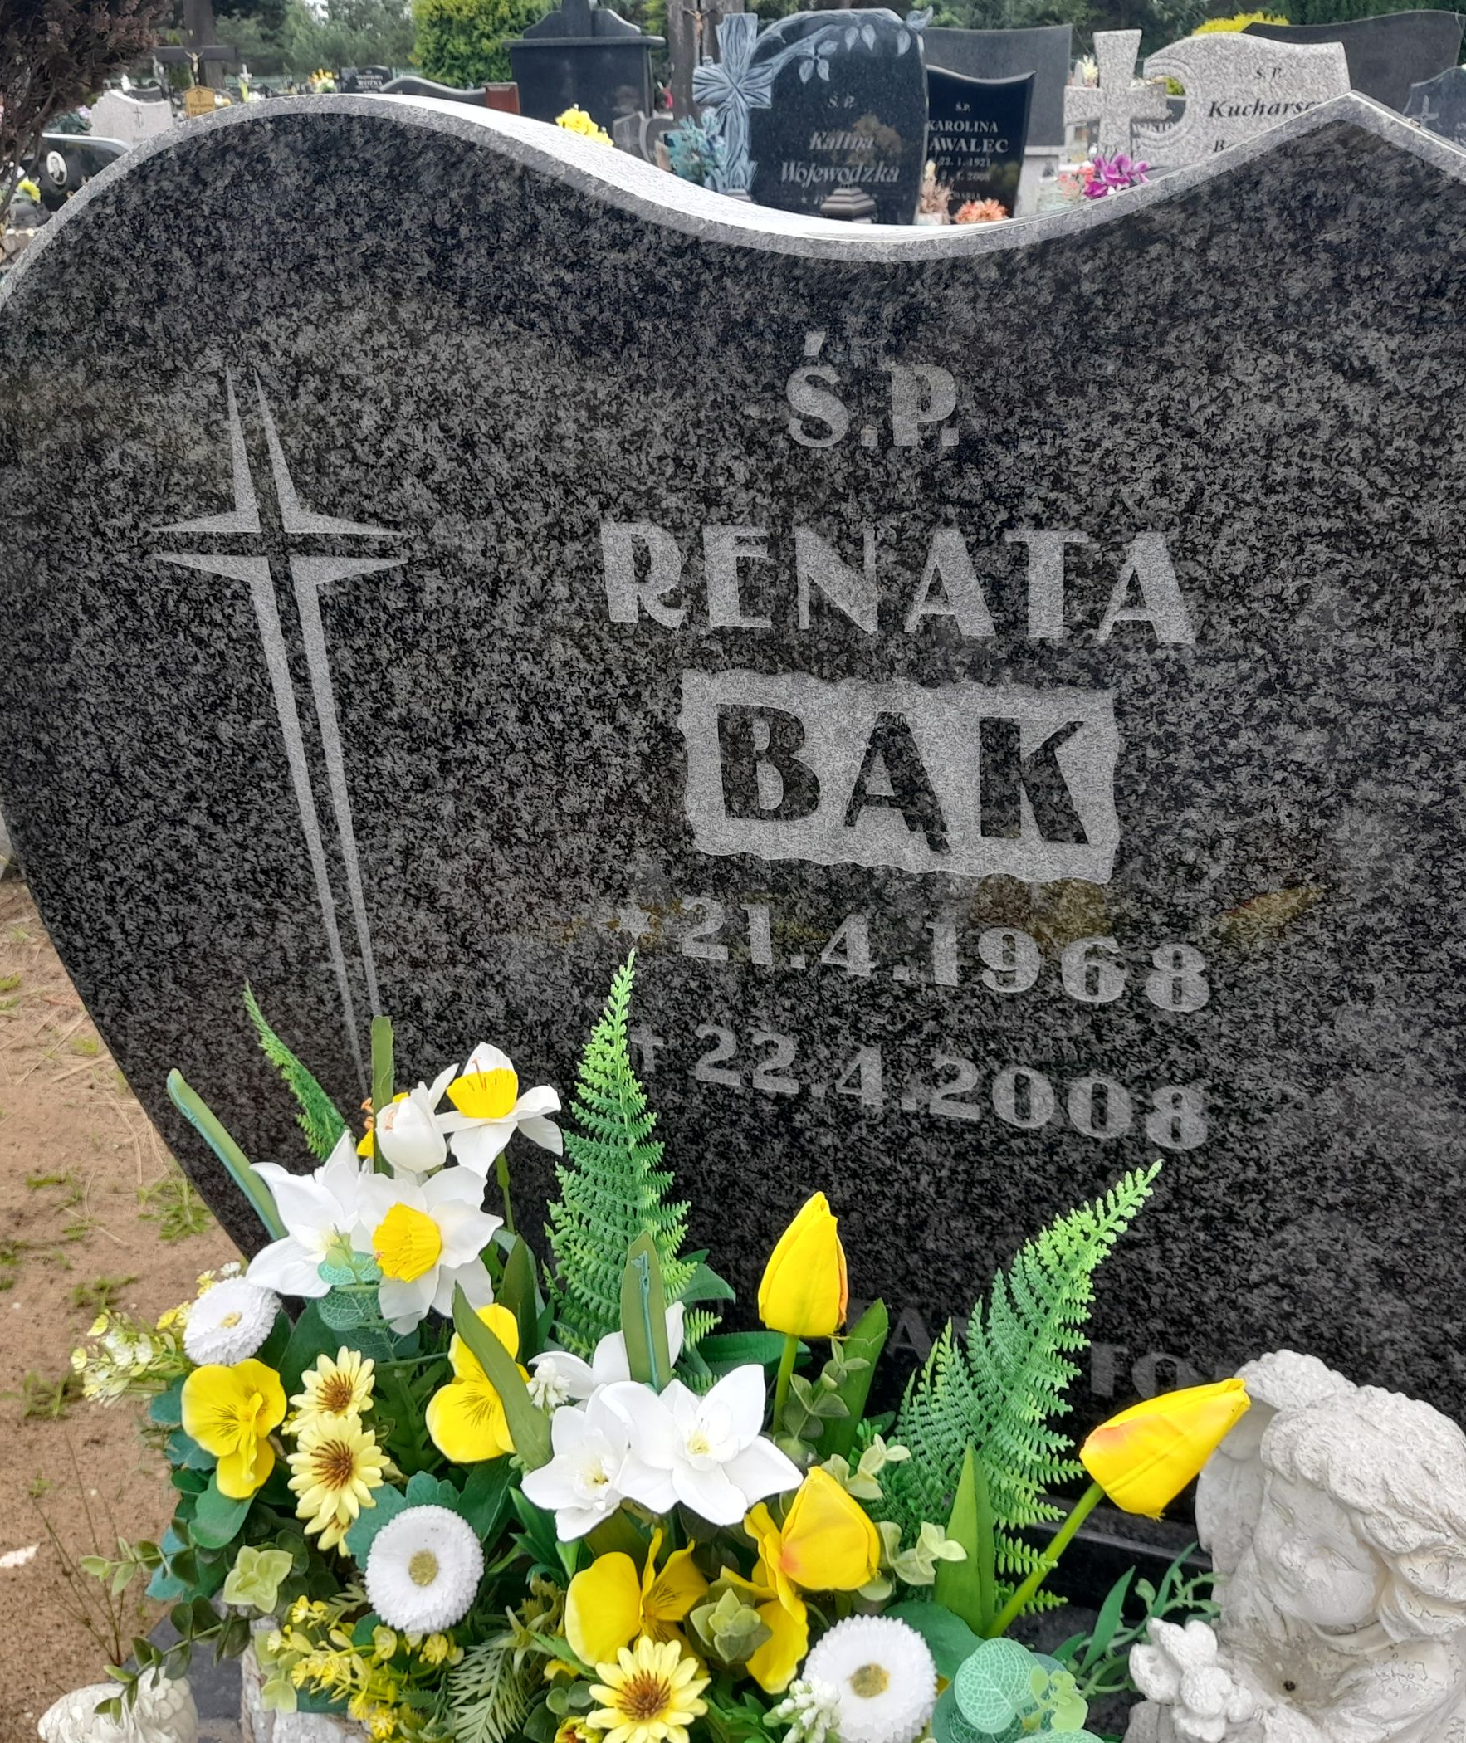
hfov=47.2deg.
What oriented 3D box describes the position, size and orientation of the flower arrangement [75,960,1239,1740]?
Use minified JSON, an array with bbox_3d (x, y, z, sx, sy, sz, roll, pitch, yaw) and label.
[{"bbox_3d":[-0.072,0.346,0.862,0.580,0.440,0.400,5,28,20],"label":"flower arrangement"}]

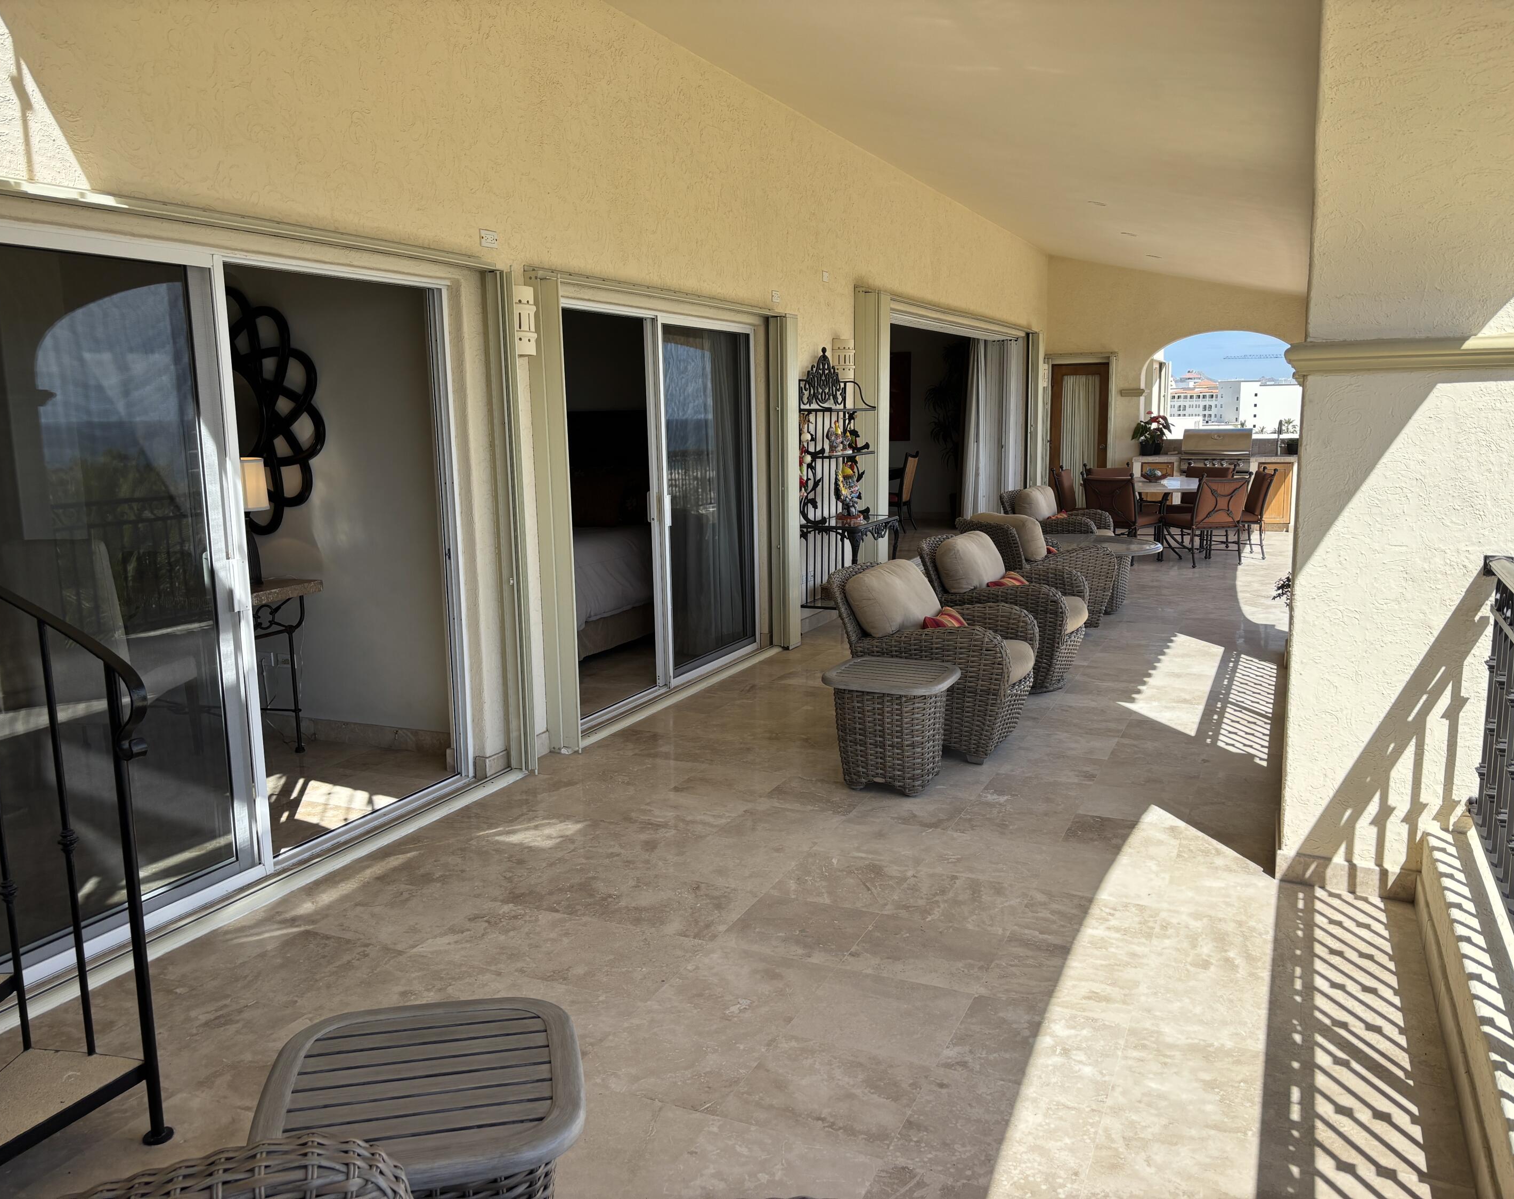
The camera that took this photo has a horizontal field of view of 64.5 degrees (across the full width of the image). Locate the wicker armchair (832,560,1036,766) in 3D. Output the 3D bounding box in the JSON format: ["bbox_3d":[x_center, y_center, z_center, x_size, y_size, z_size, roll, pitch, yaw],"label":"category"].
[{"bbox_3d":[0.873,0.245,5.722,0.890,0.870,0.820,3,10,22],"label":"wicker armchair"}]

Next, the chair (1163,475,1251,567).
[{"bbox_3d":[4.391,-0.803,11.741,0.520,0.900,0.680,-3,9,-10],"label":"chair"}]

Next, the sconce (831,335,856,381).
[{"bbox_3d":[0.669,-1.780,8.961,0.125,0.310,0.245,3,10,24],"label":"sconce"}]

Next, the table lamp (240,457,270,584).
[{"bbox_3d":[-2.405,-0.361,5.656,0.240,0.610,0.240,3,10,24],"label":"table lamp"}]

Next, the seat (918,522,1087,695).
[{"bbox_3d":[1.451,0.033,6.974,0.890,0.870,0.820,3,10,23],"label":"seat"}]

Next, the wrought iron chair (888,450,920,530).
[{"bbox_3d":[1.717,-1.359,15.172,0.580,1.010,0.480,4,10,28],"label":"wrought iron chair"}]

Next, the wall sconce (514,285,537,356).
[{"bbox_3d":[-1.038,-1.196,5.223,0.125,0.305,0.245,3,10,24],"label":"wall sconce"}]

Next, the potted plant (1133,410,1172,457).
[{"bbox_3d":[5.053,-2.115,15.354,0.460,0.580,0.420,3,10,24],"label":"potted plant"}]

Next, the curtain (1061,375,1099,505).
[{"bbox_3d":[4.356,-2.132,16.171,0.480,1.720,0.060,3,10,24],"label":"curtain"}]

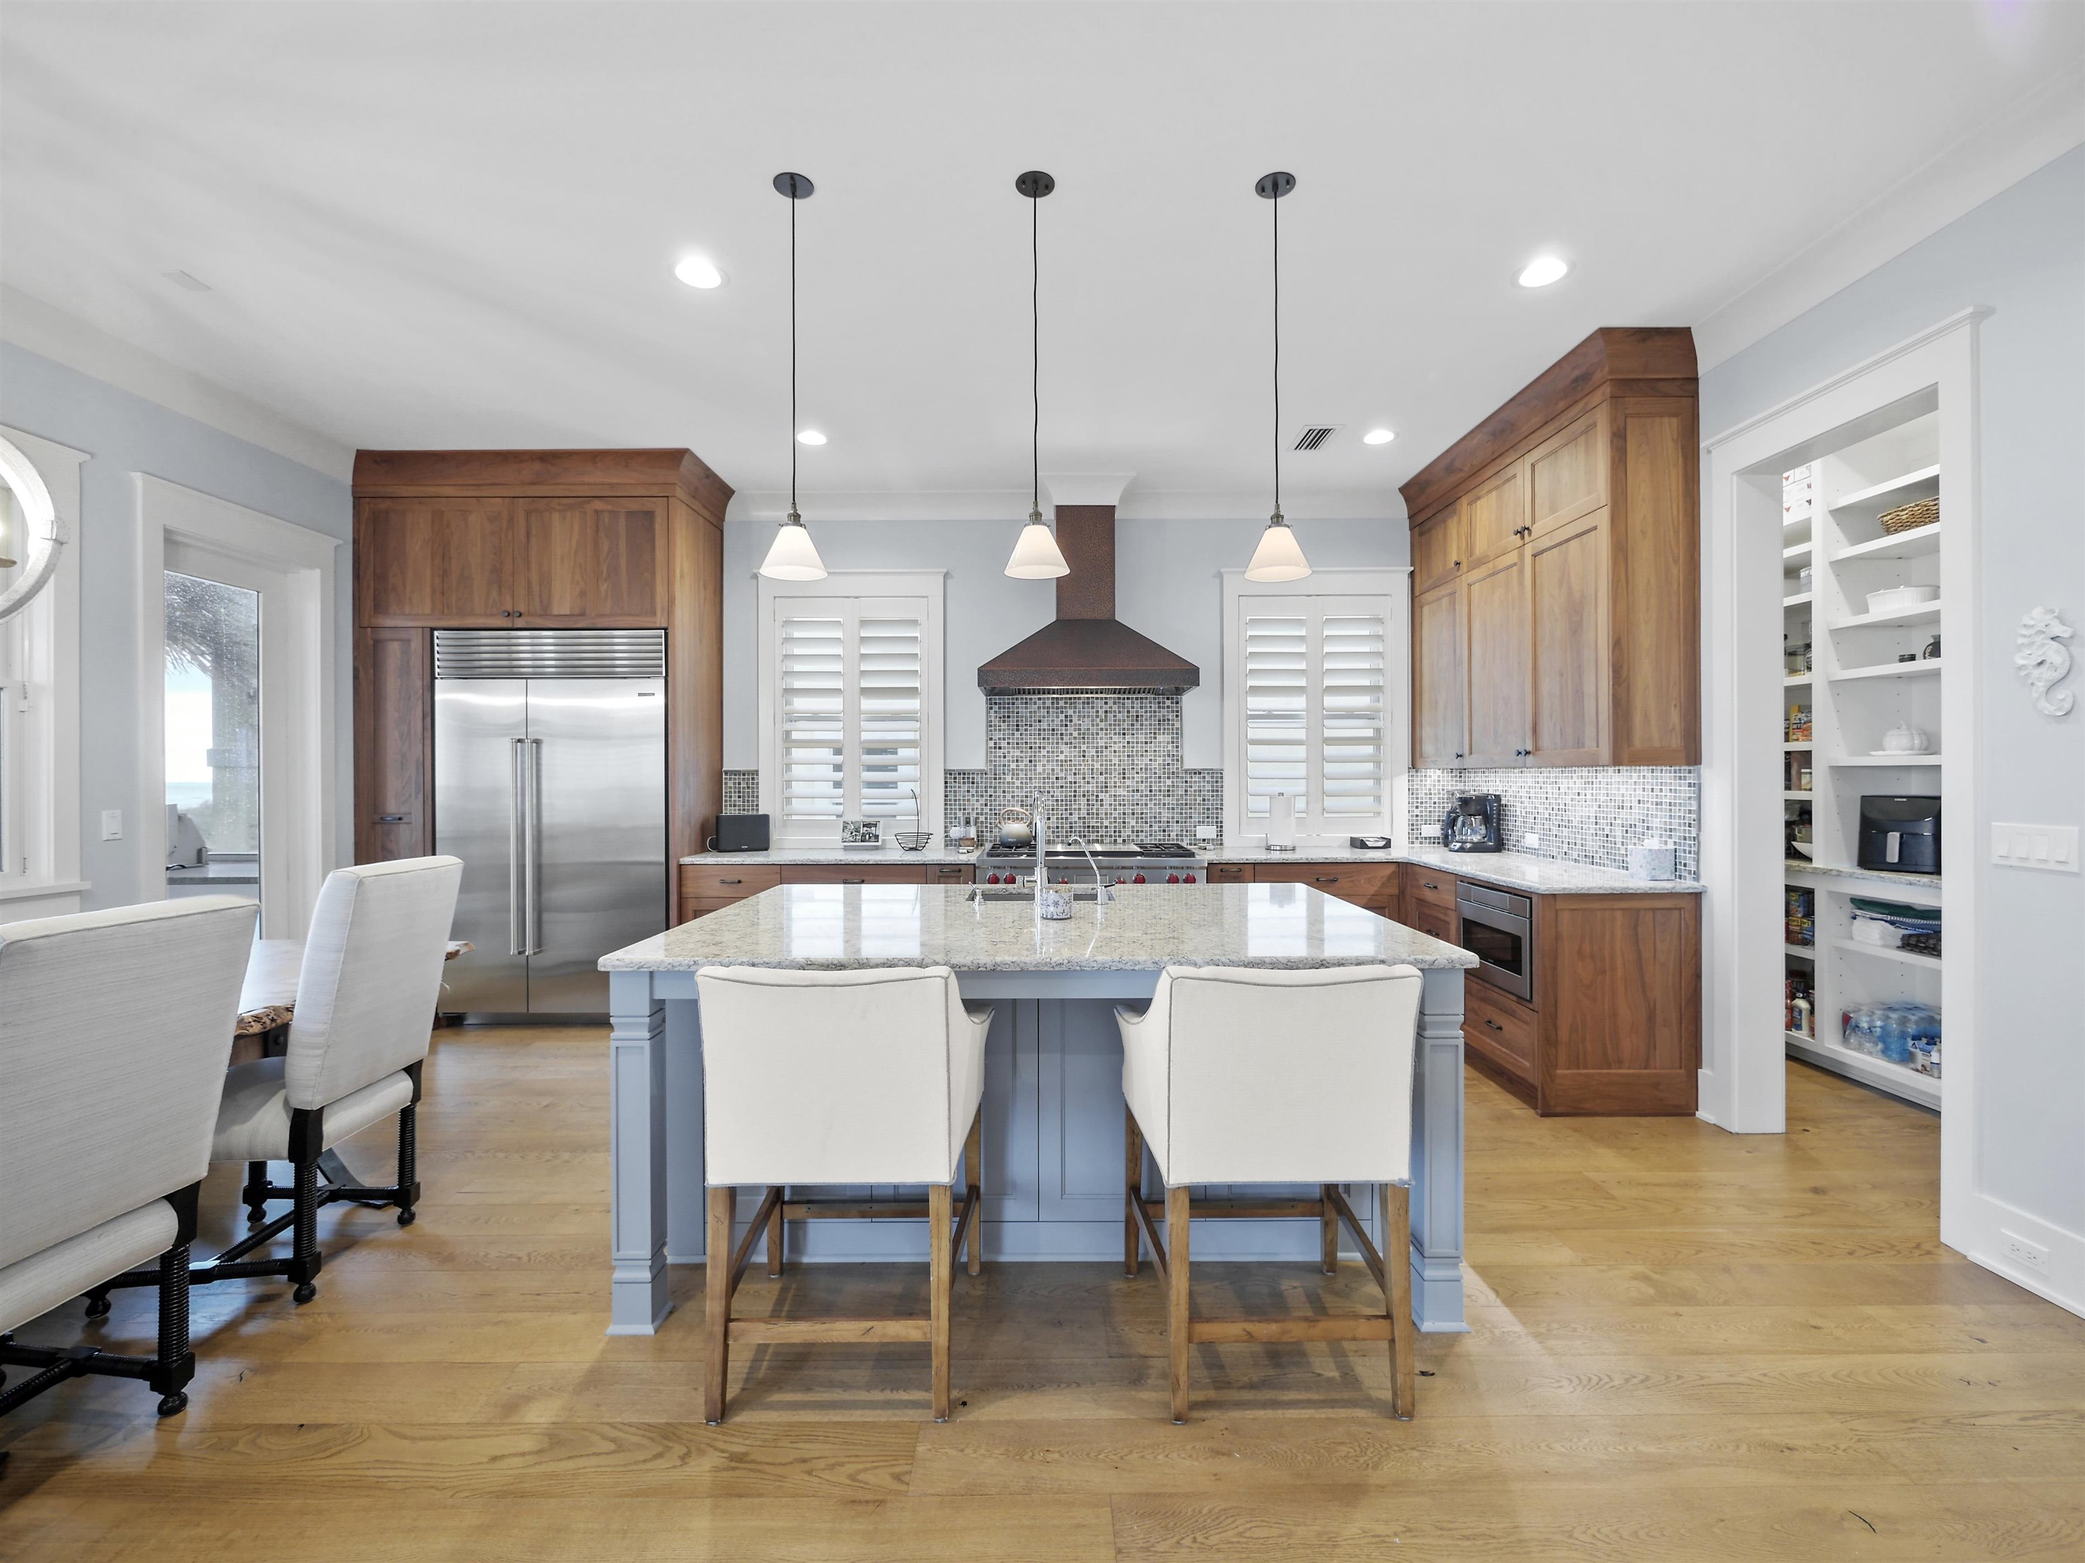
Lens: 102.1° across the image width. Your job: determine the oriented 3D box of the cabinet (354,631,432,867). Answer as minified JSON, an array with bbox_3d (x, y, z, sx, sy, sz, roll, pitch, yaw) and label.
[{"bbox_3d":[-3.424,0.209,4.727,0.413,2.060,0.570,0,0,0],"label":"cabinet"}]

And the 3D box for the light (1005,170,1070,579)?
[{"bbox_3d":[-0.018,-1.158,2.440,0.195,1.132,0.195,0,0,0],"label":"light"}]

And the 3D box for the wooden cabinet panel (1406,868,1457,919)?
[{"bbox_3d":[2.007,0.536,4.241,0.100,0.175,0.470,0,0,0],"label":"wooden cabinet panel"}]

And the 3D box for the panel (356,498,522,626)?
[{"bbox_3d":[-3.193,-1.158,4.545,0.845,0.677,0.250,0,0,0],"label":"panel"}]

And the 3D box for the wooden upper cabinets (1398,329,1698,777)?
[{"bbox_3d":[2.356,-0.893,4.184,0.440,1.670,1.900,0,0,0],"label":"wooden upper cabinets"}]

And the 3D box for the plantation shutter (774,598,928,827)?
[{"bbox_3d":[-1.165,-0.408,5.146,0.932,1.415,0.070,0,0,0],"label":"plantation shutter"}]

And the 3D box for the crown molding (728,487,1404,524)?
[{"bbox_3d":[0.150,-1.639,5.040,4.060,0.170,0.120,0,0,0],"label":"crown molding"}]

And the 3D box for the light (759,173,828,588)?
[{"bbox_3d":[-0.719,-1.158,2.440,0.195,1.132,0.195,0,0,0],"label":"light"}]

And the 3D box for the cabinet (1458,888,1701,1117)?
[{"bbox_3d":[2.270,0.888,3.660,0.640,0.876,0.680,0,0,0],"label":"cabinet"}]

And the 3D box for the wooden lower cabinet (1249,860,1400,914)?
[{"bbox_3d":[1.490,0.888,4.770,0.790,0.876,0.620,0,0,0],"label":"wooden lower cabinet"}]

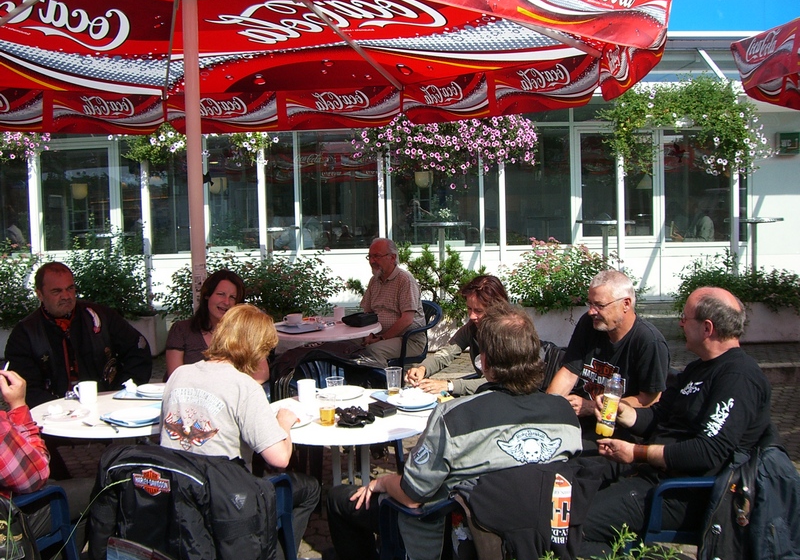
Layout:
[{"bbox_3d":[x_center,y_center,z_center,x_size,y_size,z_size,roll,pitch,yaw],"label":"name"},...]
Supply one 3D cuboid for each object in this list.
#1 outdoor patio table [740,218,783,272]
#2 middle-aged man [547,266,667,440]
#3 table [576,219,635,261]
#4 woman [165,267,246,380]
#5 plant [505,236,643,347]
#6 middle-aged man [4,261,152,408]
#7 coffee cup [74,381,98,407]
[{"bbox_3d":[3.926,-0.138,9.741,0.660,1.060,0.660,-1,6,0],"label":"outdoor patio table"},{"bbox_3d":[0.821,0.604,3.596,0.560,1.270,0.820,3,7,41],"label":"middle-aged man"},{"bbox_3d":[2.421,-0.137,10.331,0.680,1.120,0.680,0,5,13],"label":"table"},{"bbox_3d":[-0.881,0.586,4.254,0.500,1.260,0.800,-2,6,-5],"label":"woman"},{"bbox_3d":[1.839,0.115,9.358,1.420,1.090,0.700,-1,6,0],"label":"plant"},{"bbox_3d":[-1.488,0.603,4.156,0.640,1.330,0.820,-3,5,-20],"label":"middle-aged man"},{"bbox_3d":[-1.418,0.515,3.961,0.103,0.094,0.080,-3,5,-20],"label":"coffee cup"}]

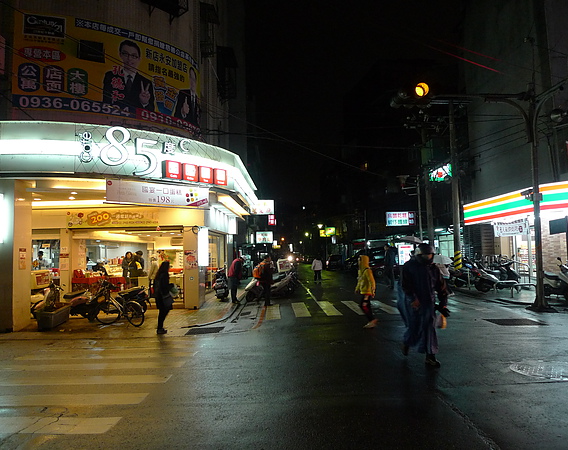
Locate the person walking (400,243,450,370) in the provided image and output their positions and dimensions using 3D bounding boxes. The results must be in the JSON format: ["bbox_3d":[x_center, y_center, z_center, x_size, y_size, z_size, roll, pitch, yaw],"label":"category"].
[{"bbox_3d":[2.088,1.156,6.183,0.620,1.770,0.500,0,-4,-13],"label":"person walking"}]

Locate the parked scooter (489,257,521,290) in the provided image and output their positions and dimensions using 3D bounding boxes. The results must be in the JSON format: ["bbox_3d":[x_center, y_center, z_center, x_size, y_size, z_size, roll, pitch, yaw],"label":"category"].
[{"bbox_3d":[7.721,1.731,14.700,1.700,1.120,0.680,-2,-4,7],"label":"parked scooter"}]

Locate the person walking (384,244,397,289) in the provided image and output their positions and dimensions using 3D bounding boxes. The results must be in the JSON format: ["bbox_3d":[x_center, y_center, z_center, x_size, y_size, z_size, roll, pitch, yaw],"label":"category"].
[{"bbox_3d":[4.429,1.726,17.300,0.500,1.740,0.460,-1,-4,-3],"label":"person walking"}]

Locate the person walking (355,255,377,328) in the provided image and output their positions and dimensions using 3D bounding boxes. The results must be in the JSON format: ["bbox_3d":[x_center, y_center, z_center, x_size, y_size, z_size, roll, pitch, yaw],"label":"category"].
[{"bbox_3d":[1.820,1.440,9.312,0.450,1.600,0.450,0,-4,-21],"label":"person walking"}]

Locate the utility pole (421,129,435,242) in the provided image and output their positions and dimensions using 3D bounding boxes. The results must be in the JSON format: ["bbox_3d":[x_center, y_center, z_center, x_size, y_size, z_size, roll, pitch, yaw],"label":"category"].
[{"bbox_3d":[7.097,-1.005,20.211,0.330,7.700,0.330,-1,-4,0],"label":"utility pole"}]

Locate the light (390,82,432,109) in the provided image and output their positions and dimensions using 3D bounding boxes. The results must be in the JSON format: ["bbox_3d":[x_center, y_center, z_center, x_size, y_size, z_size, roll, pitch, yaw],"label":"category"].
[{"bbox_3d":[3.262,-3.300,10.600,0.980,0.420,0.500,-1,-4,2],"label":"light"}]

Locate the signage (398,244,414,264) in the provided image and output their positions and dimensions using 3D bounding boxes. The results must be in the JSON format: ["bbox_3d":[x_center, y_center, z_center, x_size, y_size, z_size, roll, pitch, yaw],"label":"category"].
[{"bbox_3d":[5.742,1.397,19.500,0.740,1.000,0.200,-2,-4,7],"label":"signage"}]

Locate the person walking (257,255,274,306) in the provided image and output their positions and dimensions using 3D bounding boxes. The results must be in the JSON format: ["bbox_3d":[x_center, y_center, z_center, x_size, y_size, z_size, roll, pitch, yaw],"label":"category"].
[{"bbox_3d":[-0.604,1.756,13.286,0.520,1.600,0.480,-1,-4,-6],"label":"person walking"}]

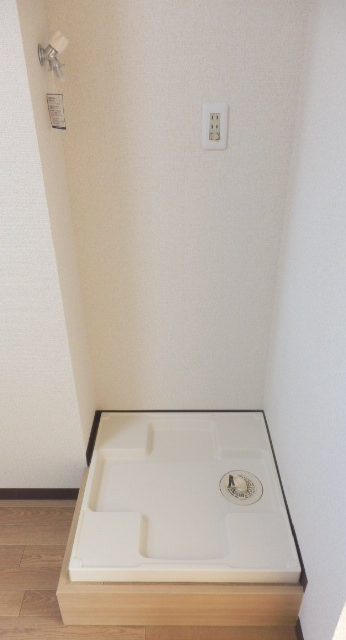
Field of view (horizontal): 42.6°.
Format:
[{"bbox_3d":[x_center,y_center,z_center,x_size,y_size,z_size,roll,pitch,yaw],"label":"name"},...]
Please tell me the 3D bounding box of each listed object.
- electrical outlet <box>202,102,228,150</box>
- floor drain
[{"bbox_3d":[0.119,-0.543,1.249,0.071,0.120,0.012,0,29,1],"label":"electrical outlet"},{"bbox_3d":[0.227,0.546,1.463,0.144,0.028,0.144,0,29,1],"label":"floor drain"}]

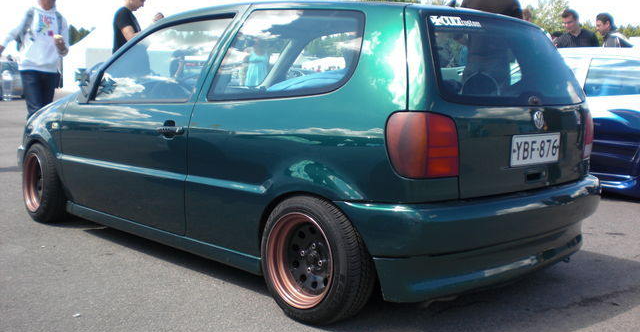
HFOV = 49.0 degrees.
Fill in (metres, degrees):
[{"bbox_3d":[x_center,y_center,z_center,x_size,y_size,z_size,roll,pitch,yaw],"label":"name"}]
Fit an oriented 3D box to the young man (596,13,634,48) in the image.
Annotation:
[{"bbox_3d":[3.045,-0.739,7.455,0.420,1.730,0.520,-1,8,-22],"label":"young man"}]

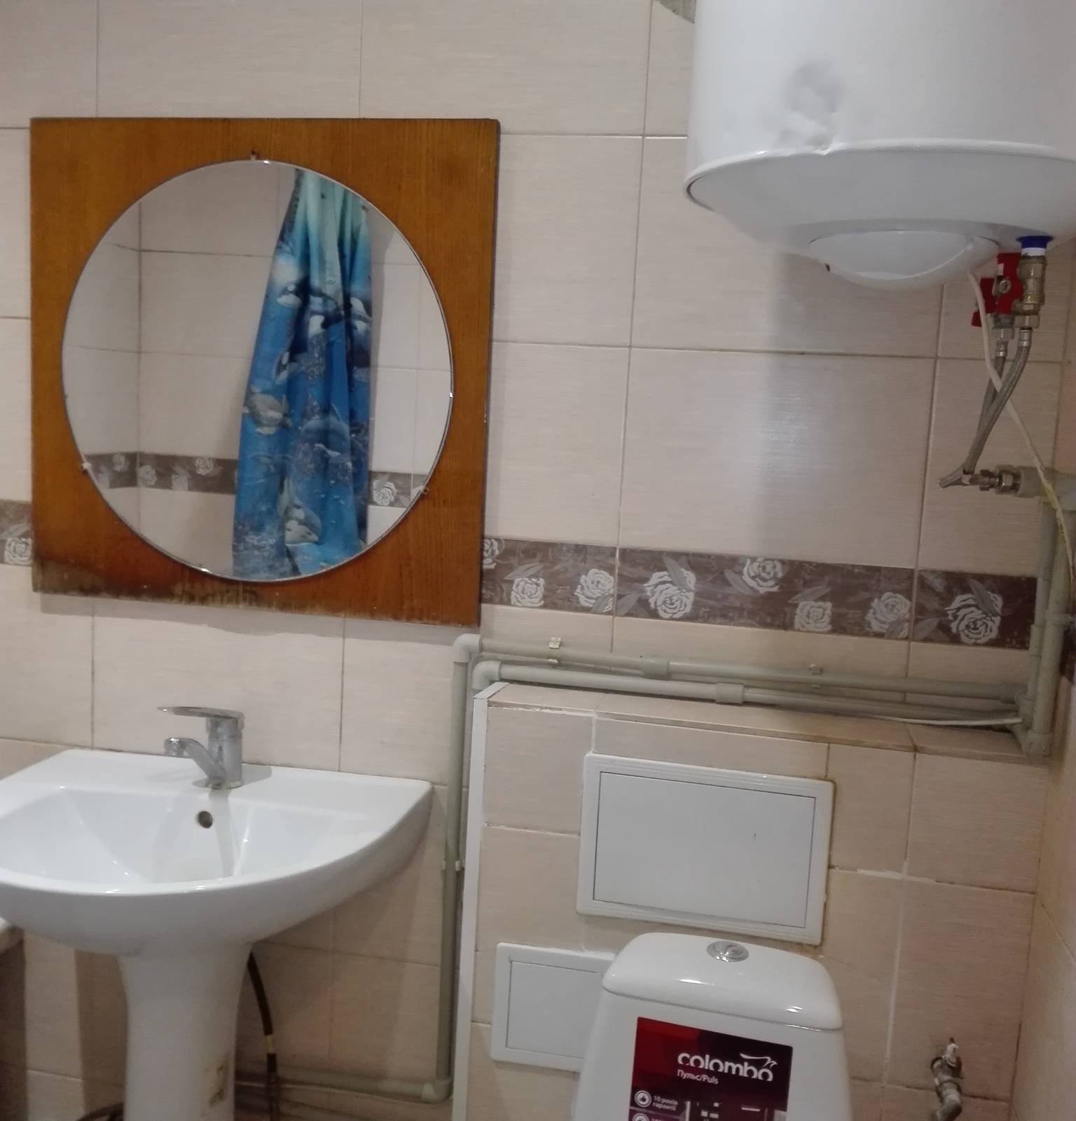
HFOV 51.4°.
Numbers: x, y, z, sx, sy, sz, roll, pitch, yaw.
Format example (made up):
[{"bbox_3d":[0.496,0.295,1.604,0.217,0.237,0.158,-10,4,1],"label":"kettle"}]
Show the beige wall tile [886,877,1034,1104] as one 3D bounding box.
[{"bbox_3d":[0.524,0.533,1.396,0.151,0.275,0.010,4,7,10],"label":"beige wall tile"}]

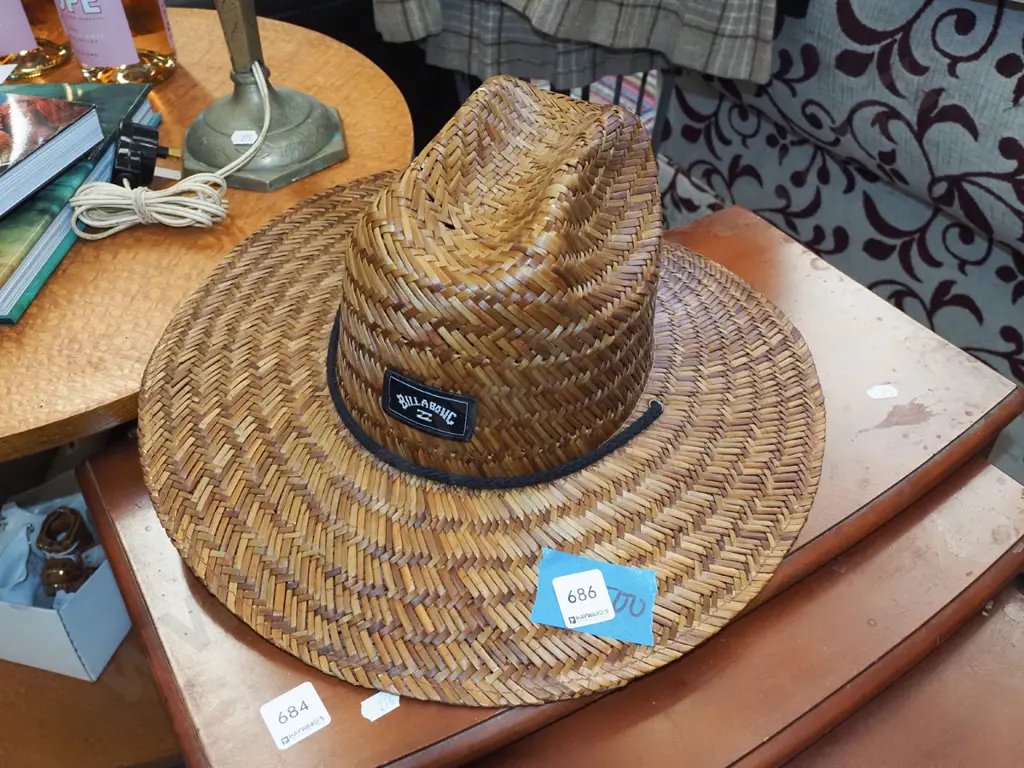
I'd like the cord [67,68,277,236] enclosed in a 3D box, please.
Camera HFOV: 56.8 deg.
[{"bbox_3d":[-0.268,-0.183,0.741,0.143,0.086,0.135,0,41,0],"label":"cord"}]

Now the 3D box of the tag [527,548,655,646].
[{"bbox_3d":[0.046,0.116,0.518,0.068,0.002,0.044,13,55,-5],"label":"tag"}]

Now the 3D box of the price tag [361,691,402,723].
[{"bbox_3d":[-0.069,0.167,0.493,0.021,0.001,0.013,-25,47,-25],"label":"price tag"}]

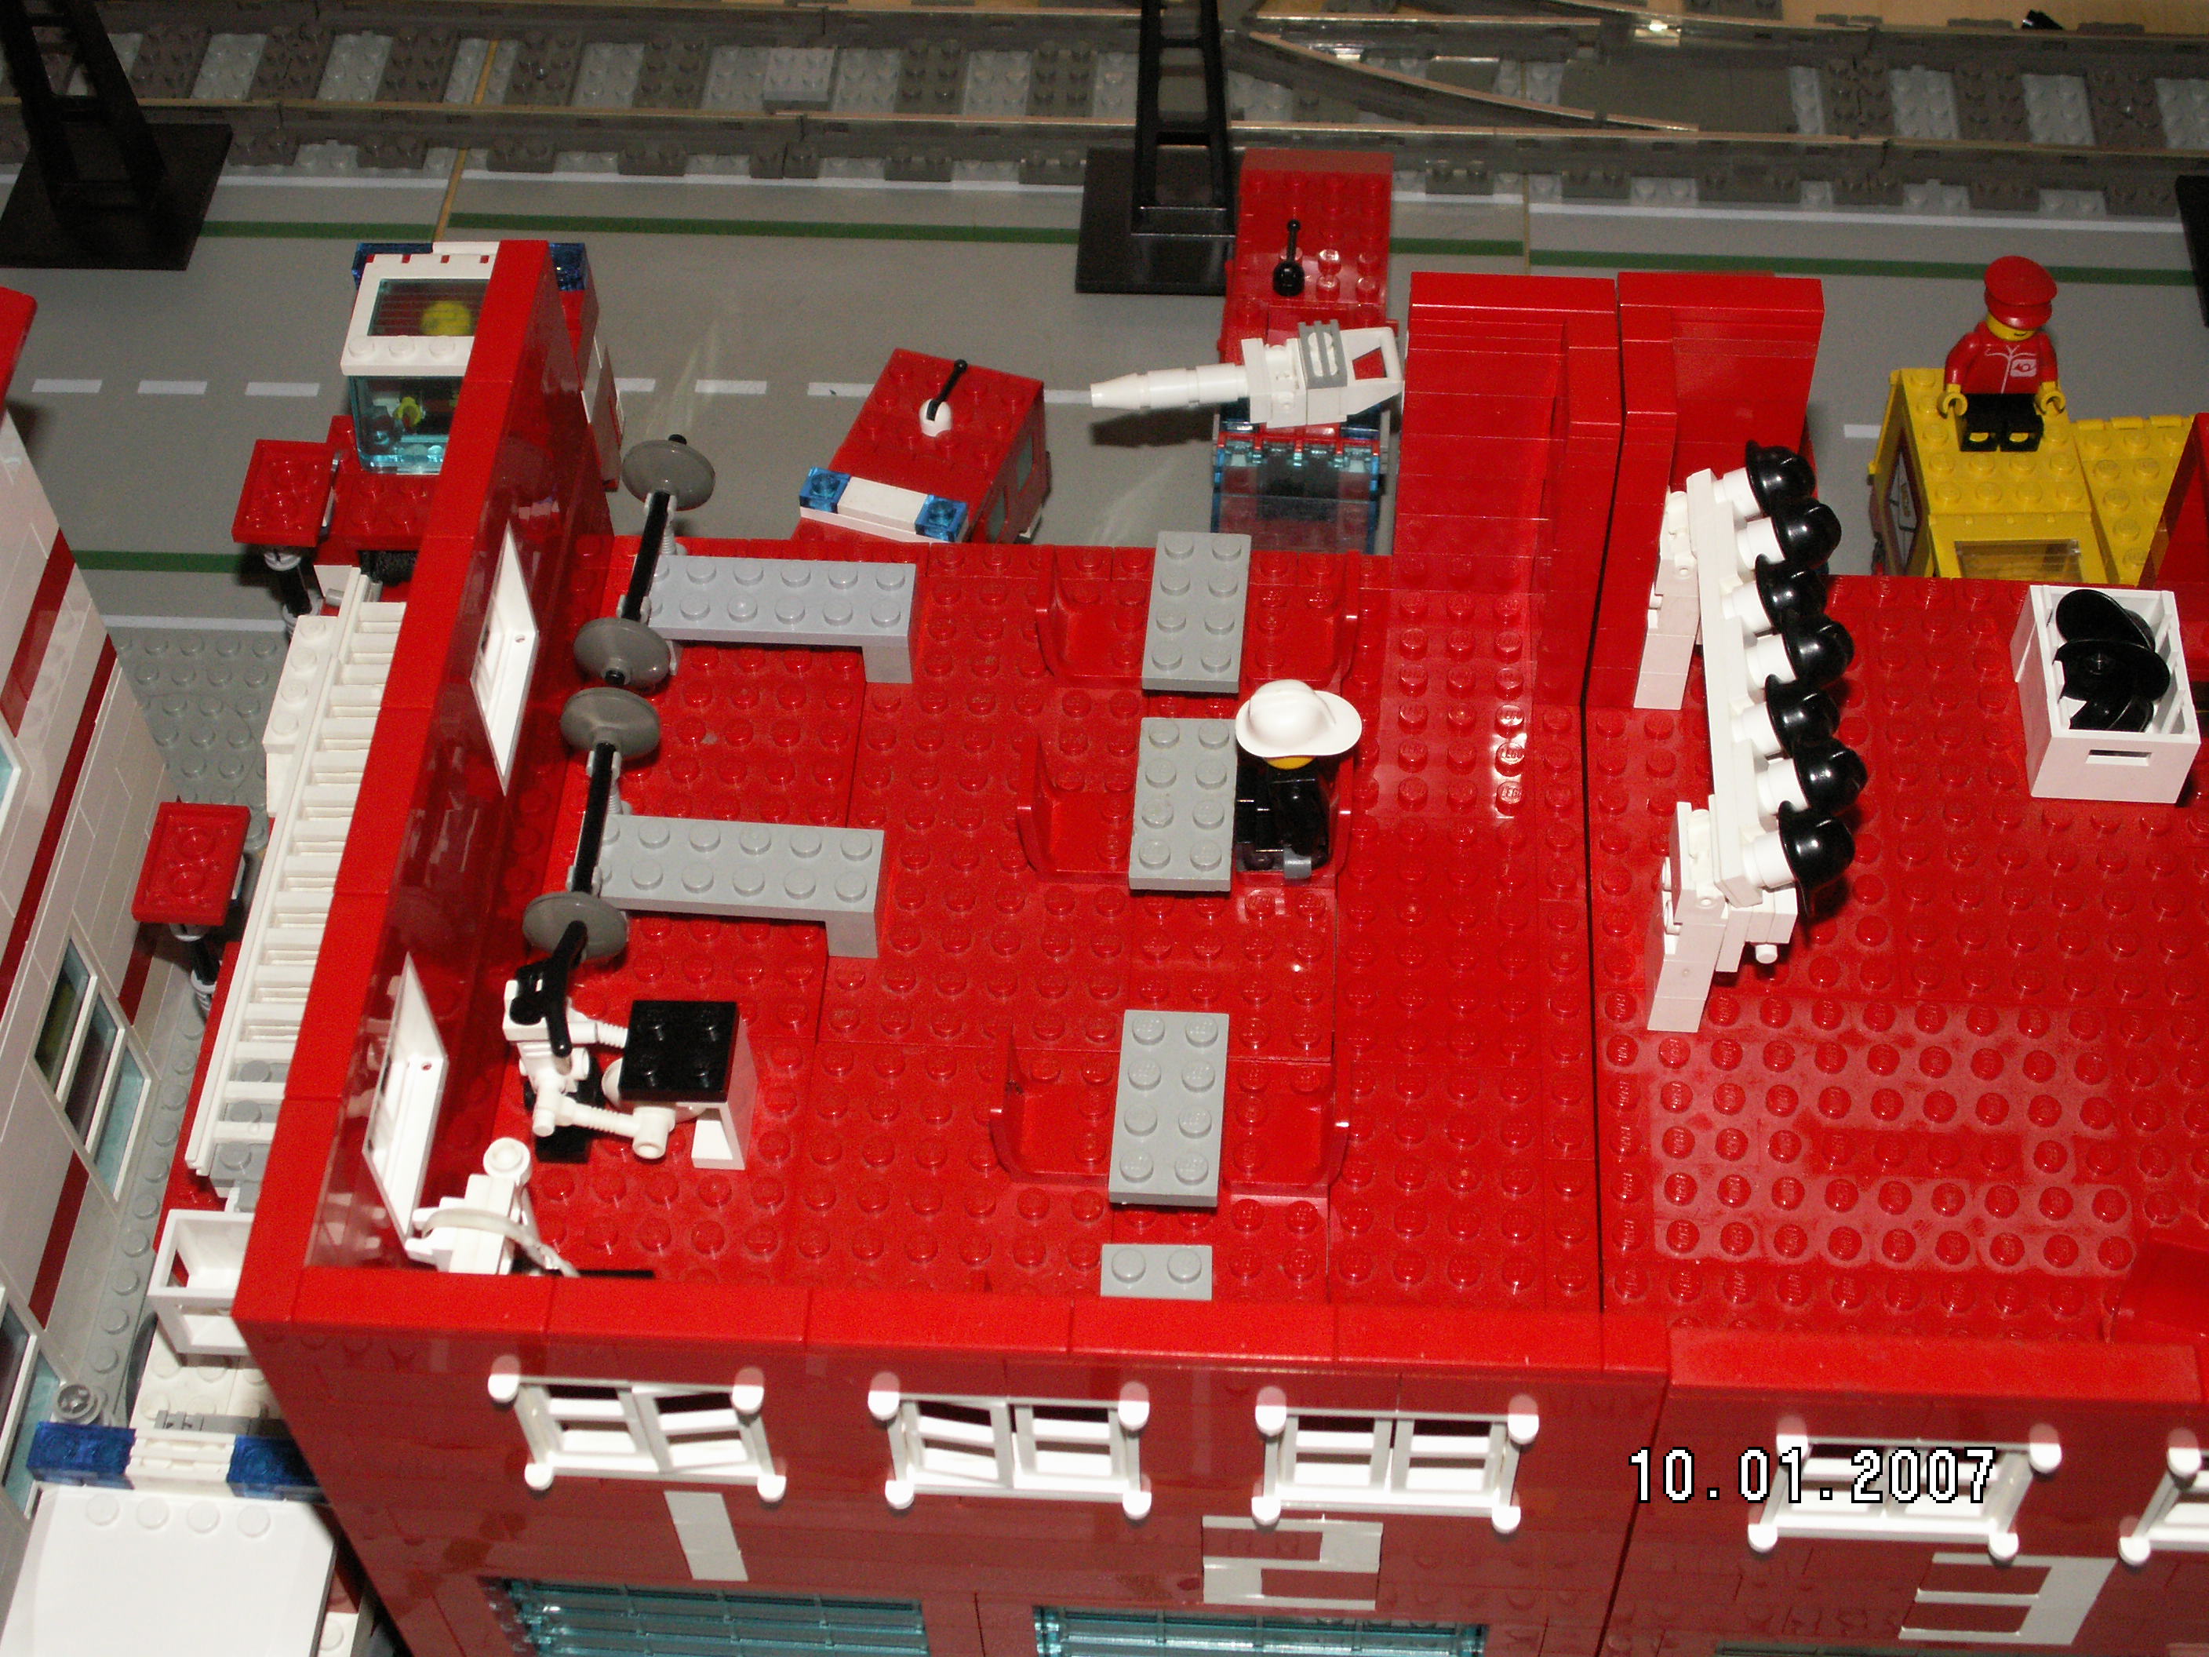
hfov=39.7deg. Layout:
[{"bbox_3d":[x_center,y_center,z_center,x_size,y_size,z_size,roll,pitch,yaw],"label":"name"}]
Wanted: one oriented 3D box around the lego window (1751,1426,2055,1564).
[{"bbox_3d":[0.099,0.080,0.383,0.035,0.030,0.011,2,53,4],"label":"lego window"}]

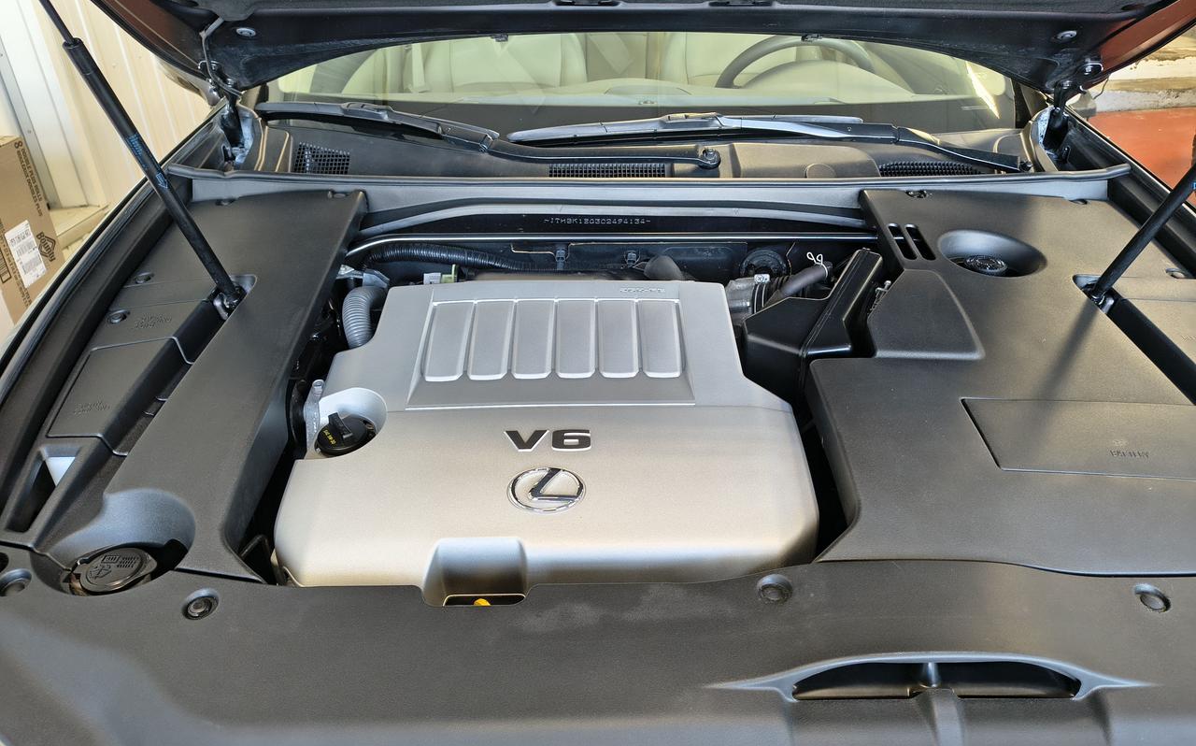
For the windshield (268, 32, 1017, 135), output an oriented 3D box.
[{"bbox_3d":[0.085,-0.757,1.633,1.450,0.160,0.860,0,63,0],"label":"windshield"}]

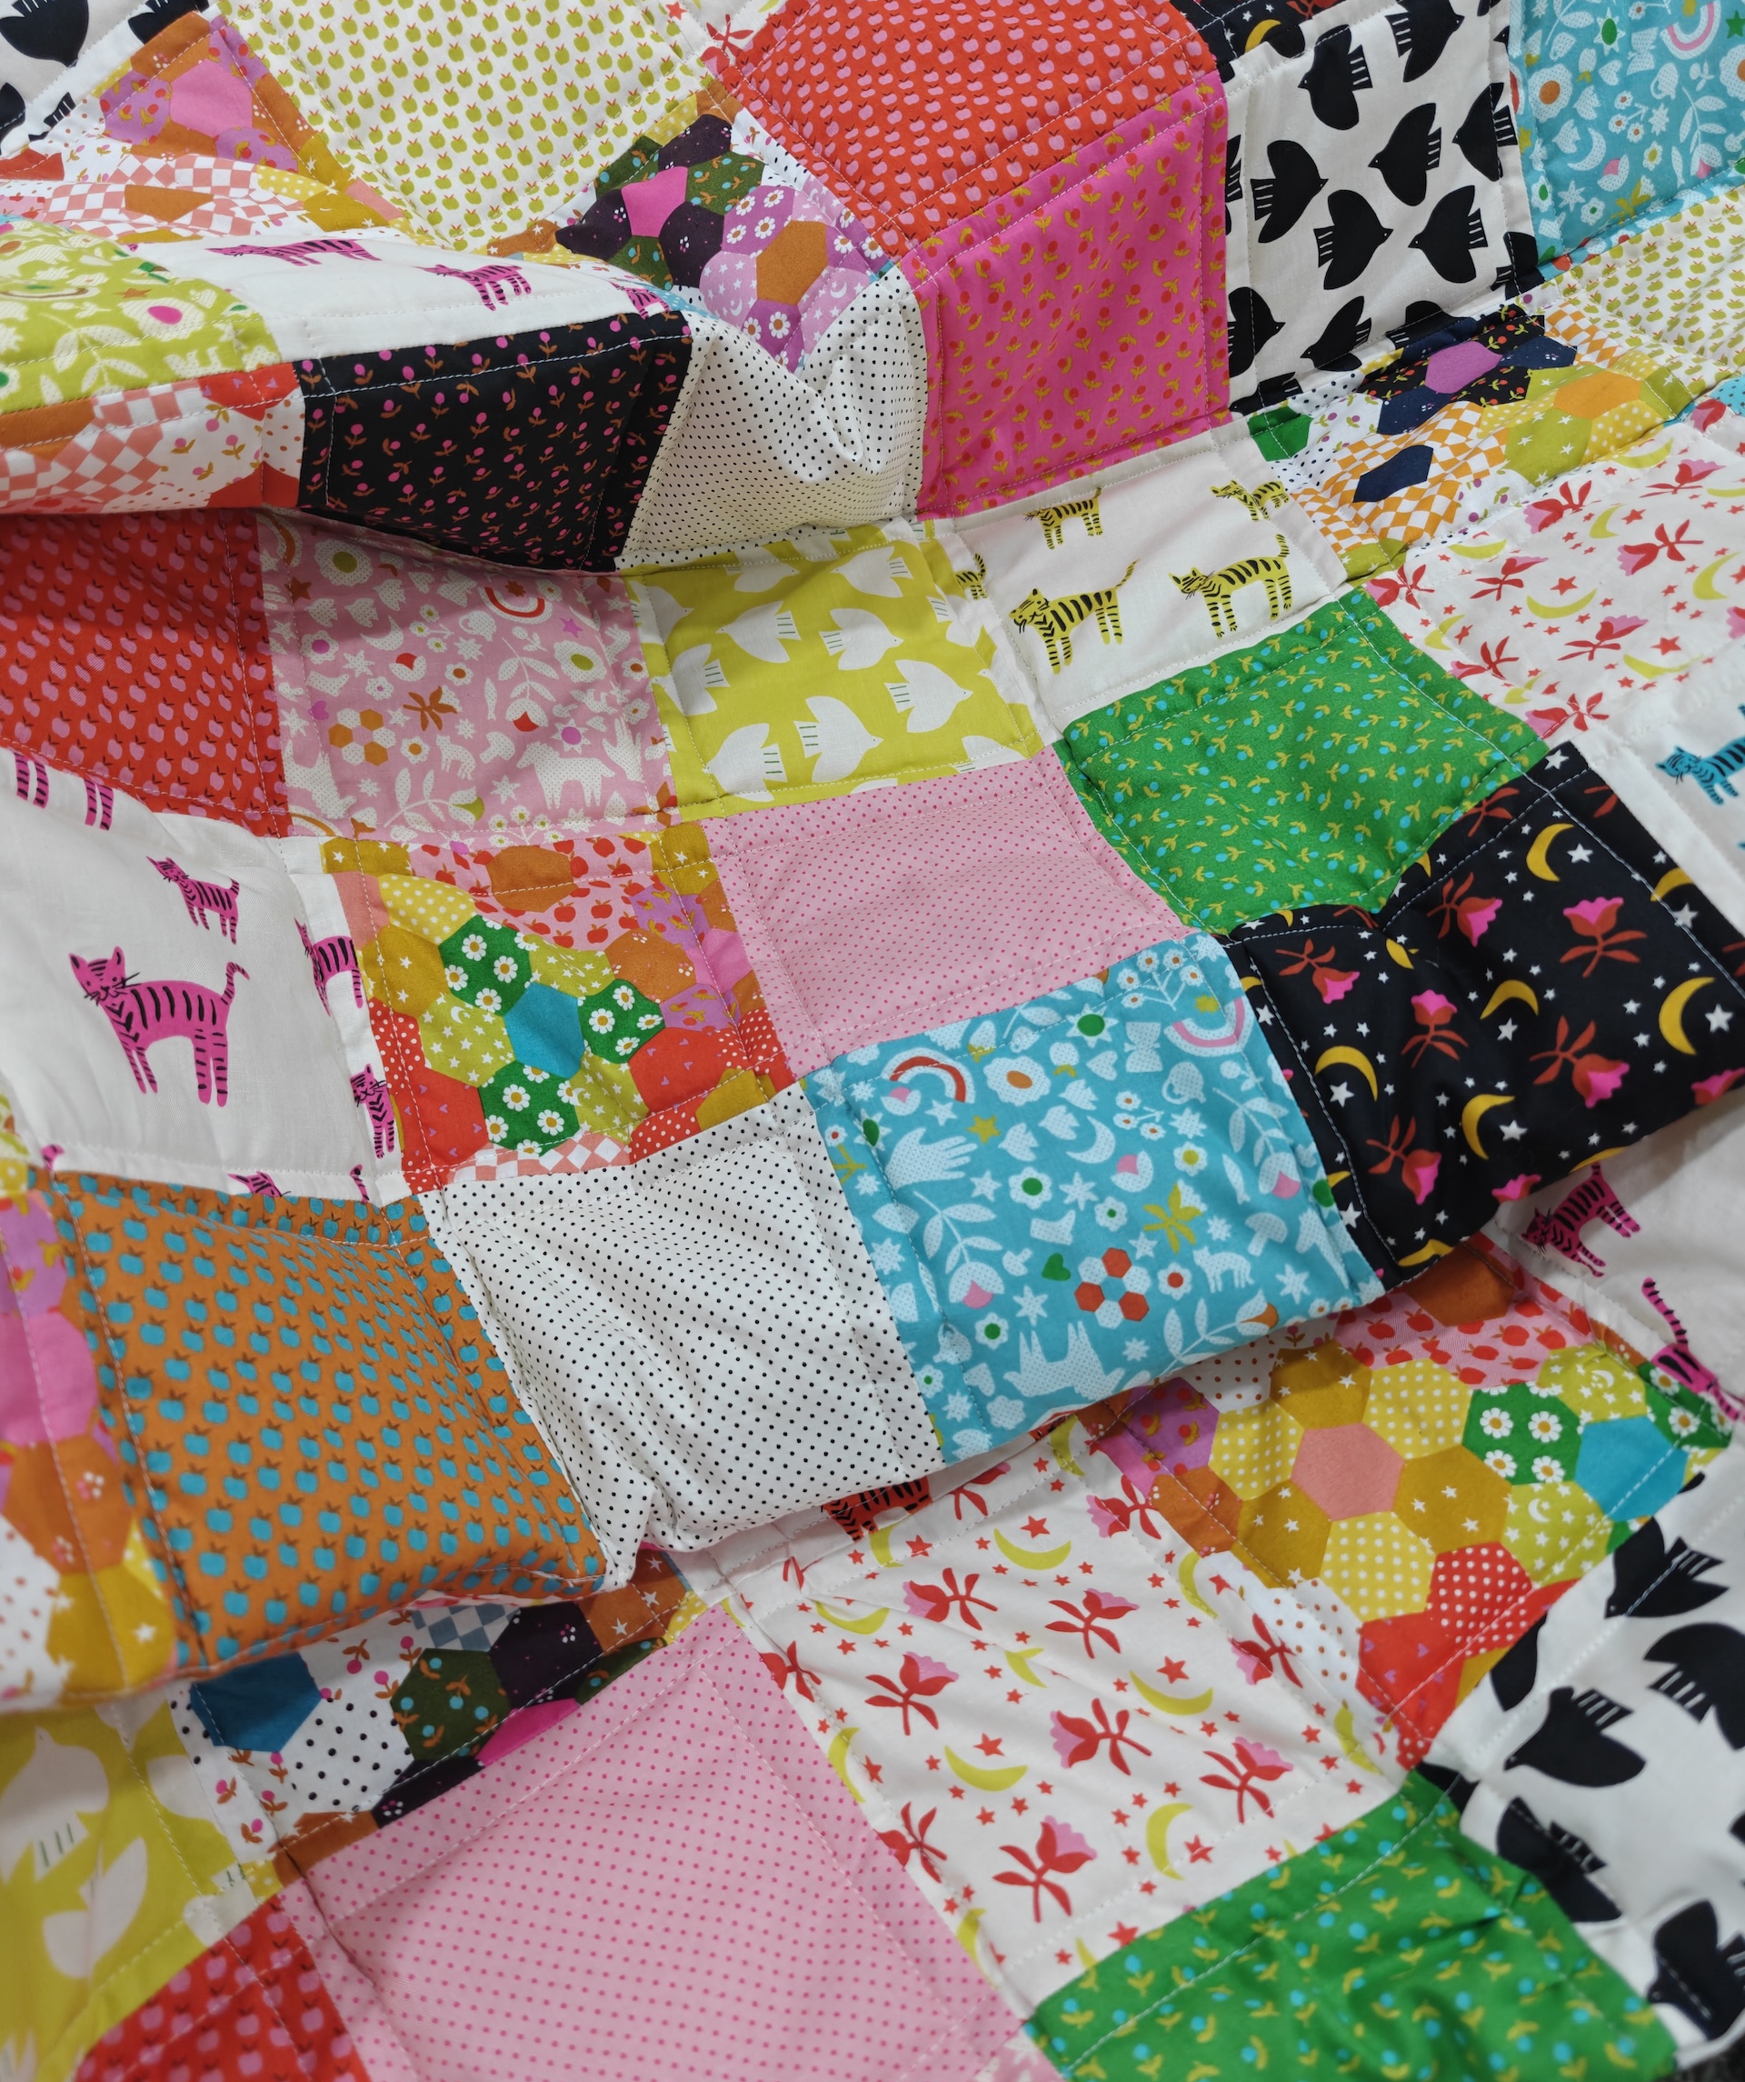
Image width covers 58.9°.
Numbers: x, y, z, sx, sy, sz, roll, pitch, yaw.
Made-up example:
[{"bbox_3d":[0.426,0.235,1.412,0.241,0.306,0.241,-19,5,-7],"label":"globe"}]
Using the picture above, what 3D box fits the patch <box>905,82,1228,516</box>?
[{"bbox_3d":[0.075,-0.265,0.583,0.132,0.130,0.030,-22,51,-5],"label":"patch"}]

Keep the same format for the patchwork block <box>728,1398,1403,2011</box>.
[{"bbox_3d":[0.047,0.170,0.413,0.130,0.028,0.130,-25,51,-29],"label":"patchwork block"}]

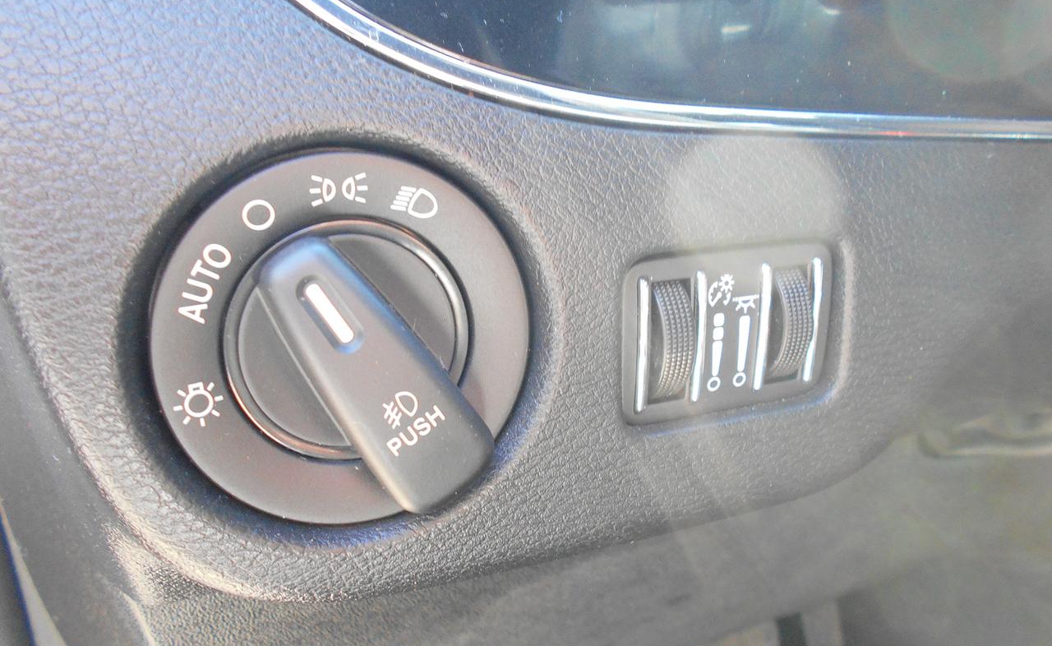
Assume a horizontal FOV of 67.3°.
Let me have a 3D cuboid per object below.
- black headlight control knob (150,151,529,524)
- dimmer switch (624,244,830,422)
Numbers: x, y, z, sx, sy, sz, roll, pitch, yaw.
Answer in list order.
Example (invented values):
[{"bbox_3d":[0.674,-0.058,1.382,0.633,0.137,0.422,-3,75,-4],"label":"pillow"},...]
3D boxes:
[{"bbox_3d":[-0.030,0.005,0.147,0.072,0.072,0.022,-8,11,-22],"label":"black headlight control knob"},{"bbox_3d":[0.048,0.002,0.187,0.059,0.039,0.012,-7,14,-21],"label":"dimmer switch"}]

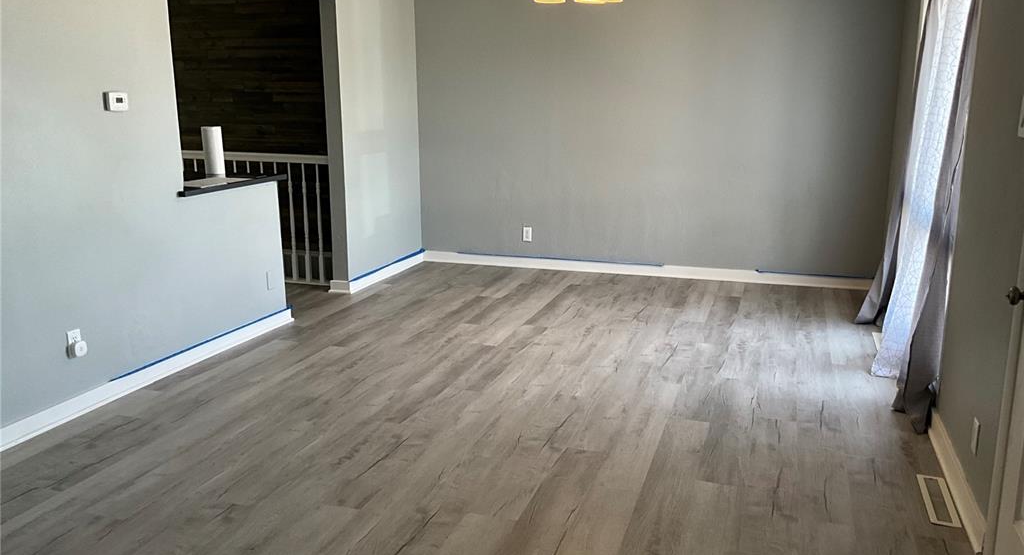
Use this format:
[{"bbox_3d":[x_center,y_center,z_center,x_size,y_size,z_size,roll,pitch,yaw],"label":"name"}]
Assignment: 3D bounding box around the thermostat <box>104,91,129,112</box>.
[{"bbox_3d":[-1.794,-0.801,3.905,0.027,0.075,0.109,4,13,18],"label":"thermostat"}]

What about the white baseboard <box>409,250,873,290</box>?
[{"bbox_3d":[0.946,-0.059,6.710,3.599,0.087,0.020,4,13,18],"label":"white baseboard"}]

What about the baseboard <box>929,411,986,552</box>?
[{"bbox_3d":[1.629,0.722,3.158,0.020,0.089,1.040,4,13,18],"label":"baseboard"}]

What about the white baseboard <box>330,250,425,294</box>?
[{"bbox_3d":[-1.030,-0.054,6.700,0.173,0.087,1.277,4,13,18],"label":"white baseboard"}]

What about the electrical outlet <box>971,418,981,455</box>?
[{"bbox_3d":[1.550,0.527,2.869,0.012,0.115,0.071,4,13,18],"label":"electrical outlet"}]

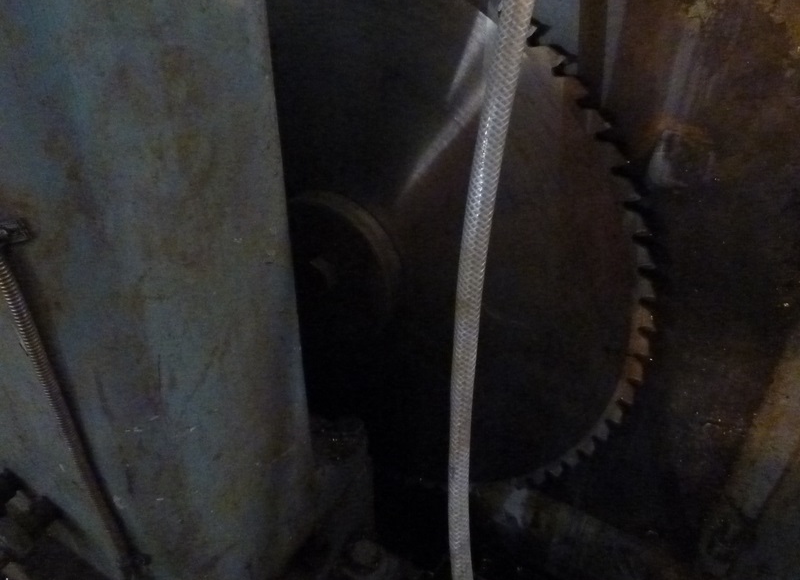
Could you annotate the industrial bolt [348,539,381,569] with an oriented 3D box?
[{"bbox_3d":[-0.038,0.293,0.690,0.030,0.016,0.030,1,35,0],"label":"industrial bolt"}]

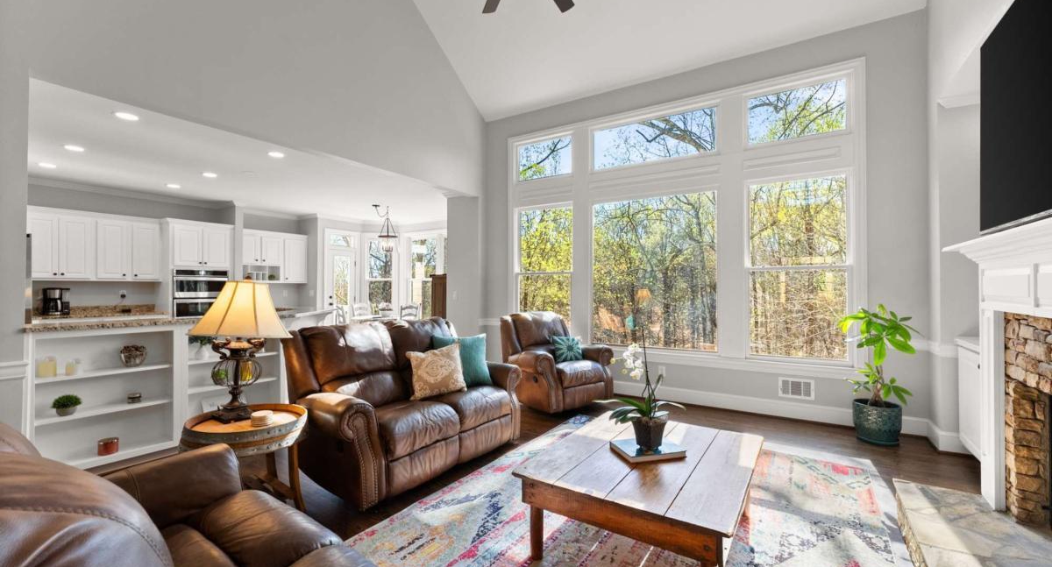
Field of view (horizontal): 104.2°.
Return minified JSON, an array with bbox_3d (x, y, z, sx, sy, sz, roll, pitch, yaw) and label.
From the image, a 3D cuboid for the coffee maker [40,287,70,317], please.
[{"bbox_3d":[-6.440,0.250,5.597,0.240,0.360,0.250,-1,-1,31],"label":"coffee maker"}]

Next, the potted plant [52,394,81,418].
[{"bbox_3d":[-3.257,0.866,2.901,0.140,0.135,0.140,-1,-1,31],"label":"potted plant"}]

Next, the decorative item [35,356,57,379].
[{"bbox_3d":[-3.322,0.586,2.836,0.100,0.130,0.100,-1,-1,31],"label":"decorative item"}]

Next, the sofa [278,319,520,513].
[{"bbox_3d":[-0.919,0.820,3.226,1.040,1.020,1.660,0,-1,37],"label":"sofa"}]

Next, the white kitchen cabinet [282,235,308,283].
[{"bbox_3d":[-4.899,-0.495,8.544,0.320,0.990,0.510,-1,-1,31],"label":"white kitchen cabinet"}]

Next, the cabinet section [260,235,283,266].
[{"bbox_3d":[-4.909,-0.642,7.783,0.330,0.601,0.378,0,0,33],"label":"cabinet section"}]

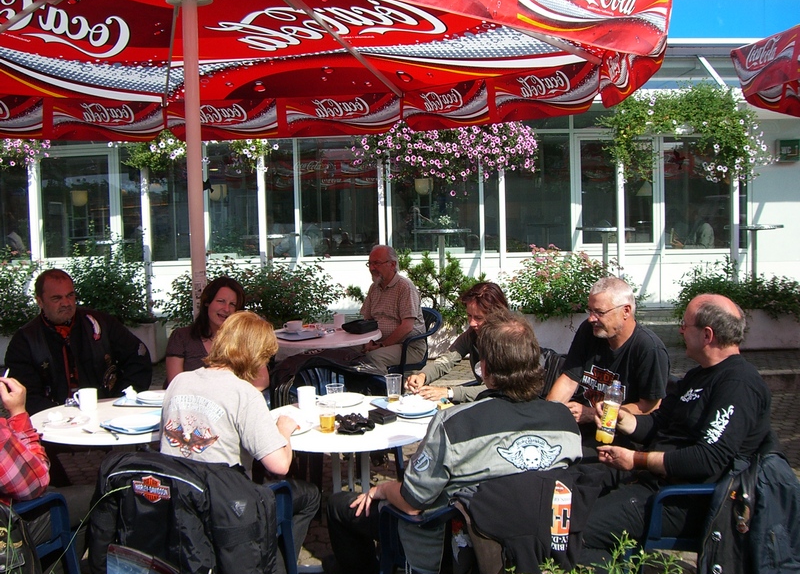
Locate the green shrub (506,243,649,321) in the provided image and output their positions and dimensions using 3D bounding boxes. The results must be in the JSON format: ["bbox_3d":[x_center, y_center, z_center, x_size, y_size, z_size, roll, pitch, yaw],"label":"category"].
[{"bbox_3d":[1.915,-0.038,9.636,1.550,0.820,0.800,-1,5,0],"label":"green shrub"}]

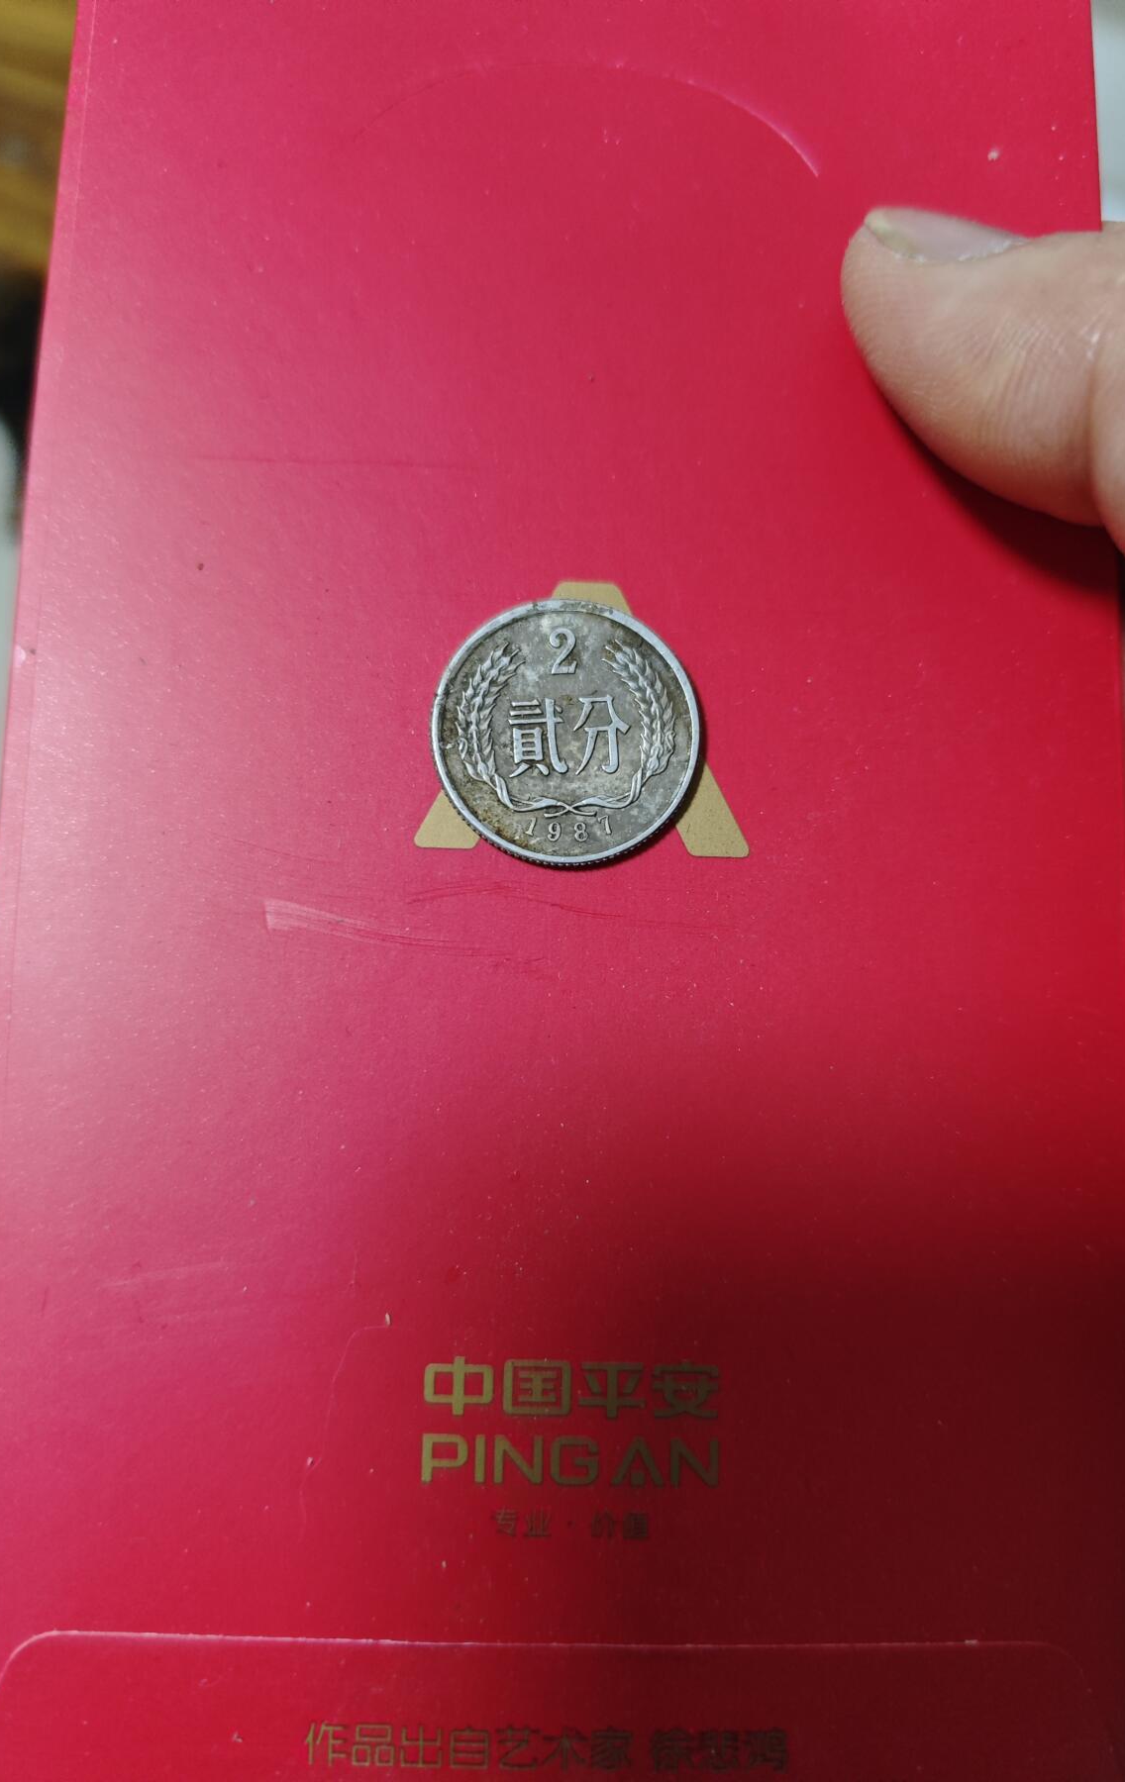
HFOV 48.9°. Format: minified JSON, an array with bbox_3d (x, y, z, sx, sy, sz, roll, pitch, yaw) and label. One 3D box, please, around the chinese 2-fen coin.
[{"bbox_3d":[0.000,-0.012,0.097,0.021,0.002,0.021,2,83,-2],"label":"chinese 2-fen coin"}]

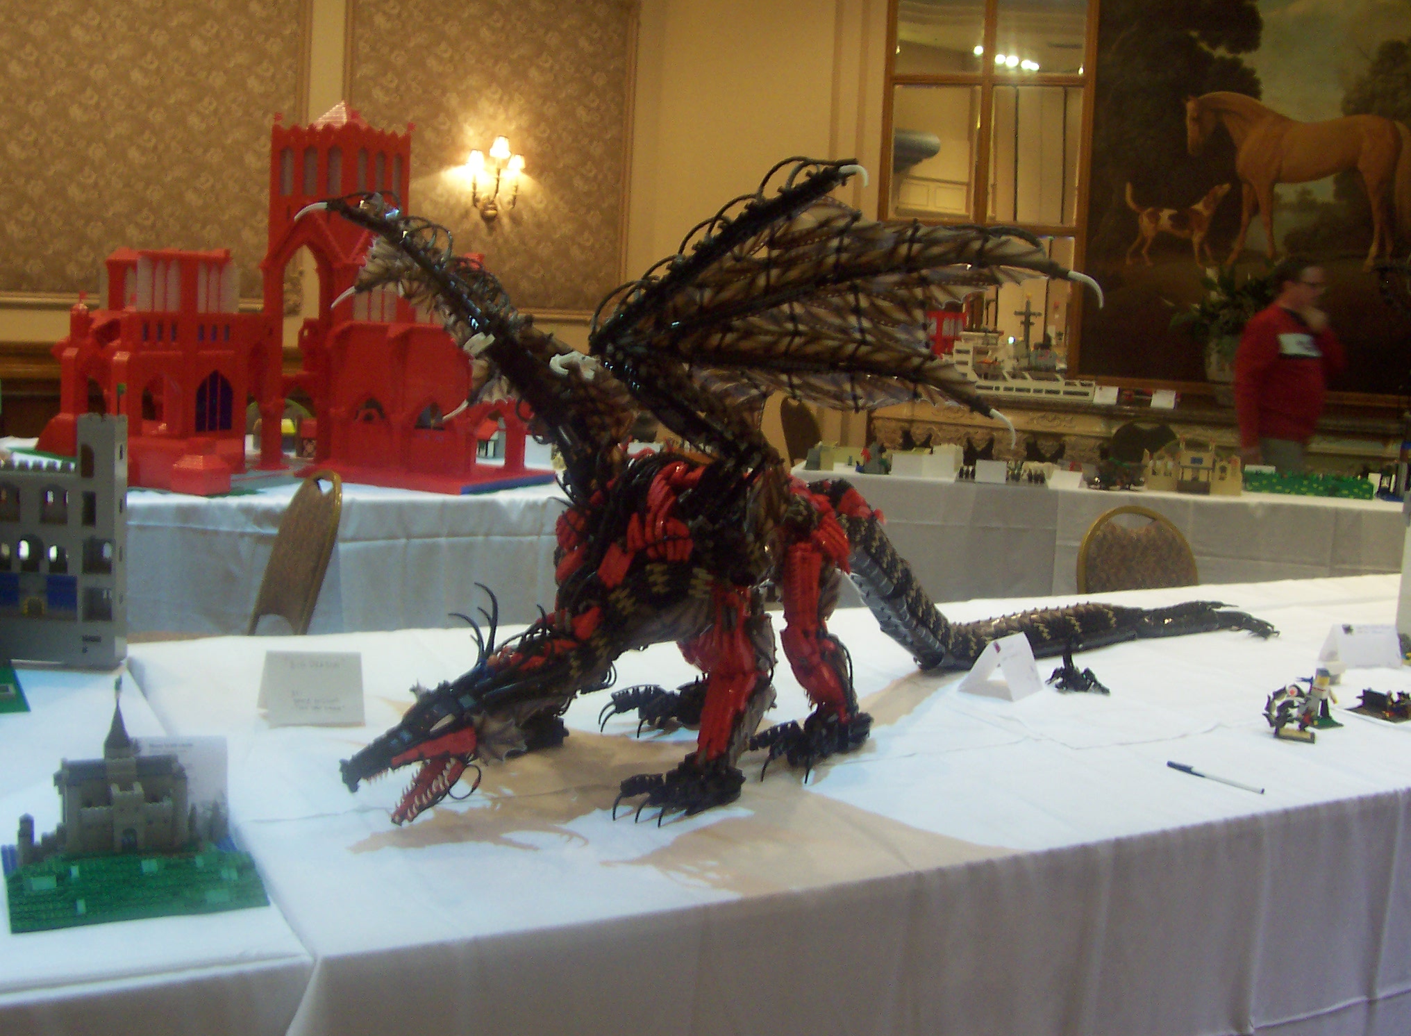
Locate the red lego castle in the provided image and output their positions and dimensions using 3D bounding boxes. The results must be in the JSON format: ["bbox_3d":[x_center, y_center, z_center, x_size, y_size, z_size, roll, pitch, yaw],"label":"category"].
[{"bbox_3d":[-1.745,-0.910,5.992,2.050,1.500,1.400,6,7,30],"label":"red lego castle"}]

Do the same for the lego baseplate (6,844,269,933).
[{"bbox_3d":[-0.588,0.356,1.544,0.246,0.030,0.235,-1,7,-27],"label":"lego baseplate"}]

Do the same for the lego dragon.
[{"bbox_3d":[0.307,-0.087,2.502,1.340,0.780,2.240,8,8,40],"label":"lego dragon"}]

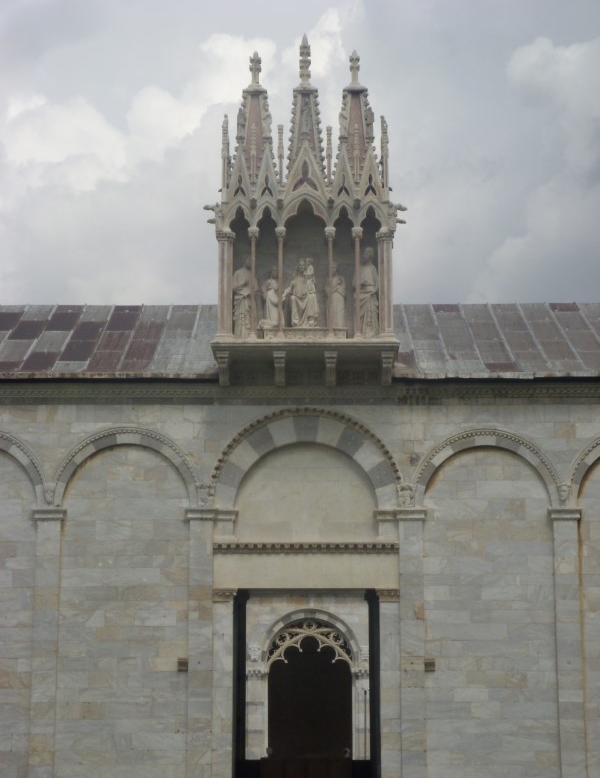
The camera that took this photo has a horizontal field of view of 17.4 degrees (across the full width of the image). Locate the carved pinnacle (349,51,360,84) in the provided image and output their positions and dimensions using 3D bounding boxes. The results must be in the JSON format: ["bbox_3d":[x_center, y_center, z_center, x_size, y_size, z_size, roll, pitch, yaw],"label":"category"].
[{"bbox_3d":[1.099,-6.438,39.269,0.220,0.751,0.220,0,-14,0],"label":"carved pinnacle"}]

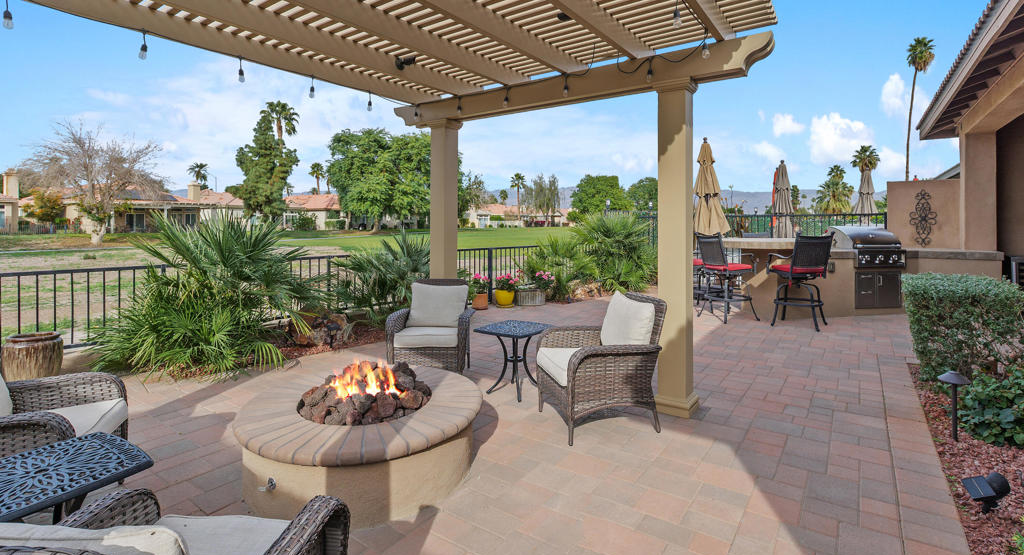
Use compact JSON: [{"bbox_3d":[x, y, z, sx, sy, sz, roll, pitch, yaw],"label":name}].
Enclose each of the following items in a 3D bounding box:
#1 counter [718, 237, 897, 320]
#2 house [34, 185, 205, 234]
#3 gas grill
[{"bbox_3d":[4.200,0.003,6.575,2.650,1.070,1.000,-1,5,-10],"label":"counter"},{"bbox_3d":[-43.200,-7.620,51.000,15.500,5.200,12.000,-3,5,-29],"label":"house"},{"bbox_3d":[5.130,-0.193,6.650,0.820,1.170,0.620,-1,4,-8],"label":"gas grill"}]

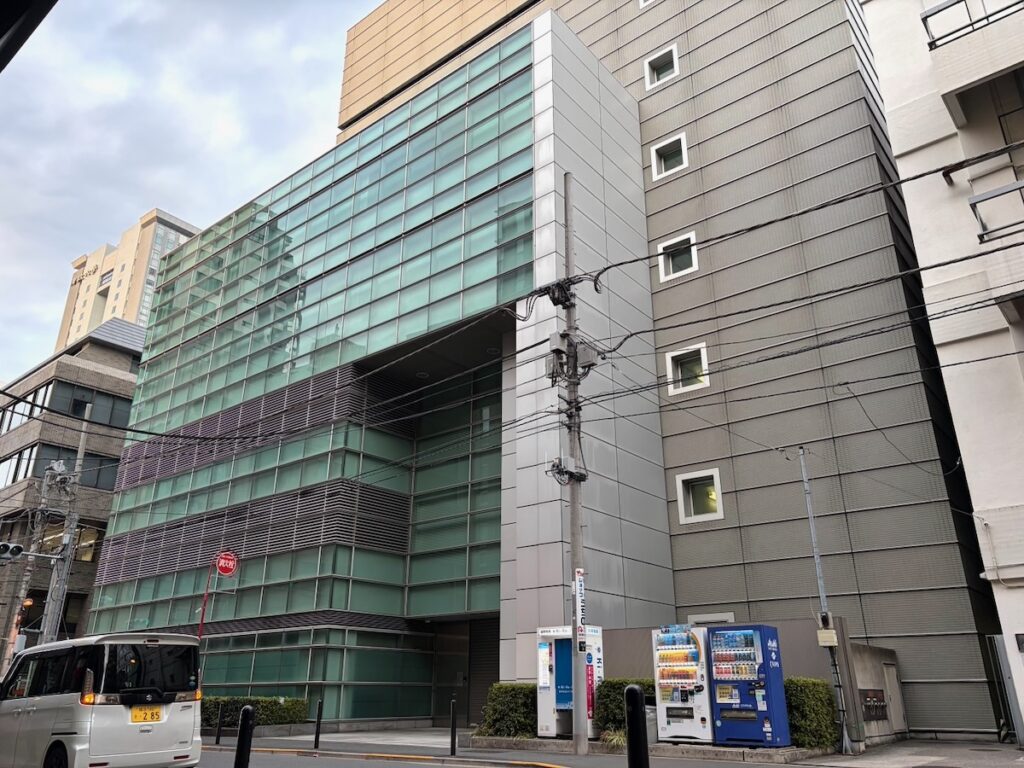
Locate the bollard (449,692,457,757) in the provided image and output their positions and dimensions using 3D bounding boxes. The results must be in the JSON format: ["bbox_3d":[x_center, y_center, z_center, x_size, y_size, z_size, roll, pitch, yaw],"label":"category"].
[{"bbox_3d":[-0.991,5.846,13.083,0.080,0.870,0.080,-17,-28,36],"label":"bollard"}]

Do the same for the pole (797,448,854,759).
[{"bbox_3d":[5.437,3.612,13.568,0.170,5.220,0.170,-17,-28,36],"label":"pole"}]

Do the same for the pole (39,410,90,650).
[{"bbox_3d":[-16.459,6.342,28.268,0.420,11.840,0.420,-18,-26,35],"label":"pole"}]

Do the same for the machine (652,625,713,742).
[{"bbox_3d":[3.177,5.331,13.677,1.020,1.840,0.690,-17,-28,36],"label":"machine"}]

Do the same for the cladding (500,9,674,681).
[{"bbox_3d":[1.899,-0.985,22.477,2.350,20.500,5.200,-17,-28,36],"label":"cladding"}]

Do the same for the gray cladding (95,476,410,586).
[{"bbox_3d":[-10.348,6.023,28.657,15.550,1.960,2.800,-17,-28,36],"label":"gray cladding"}]

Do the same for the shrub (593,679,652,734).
[{"bbox_3d":[2.409,6.067,14.312,1.450,1.040,0.950,-17,-28,36],"label":"shrub"}]

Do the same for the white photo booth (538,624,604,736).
[{"bbox_3d":[1.141,5.784,14.895,1.140,2.000,0.600,-17,-28,36],"label":"white photo booth"}]

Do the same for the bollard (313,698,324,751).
[{"bbox_3d":[-3.750,6.617,14.956,0.080,0.870,0.080,-17,-28,36],"label":"bollard"}]

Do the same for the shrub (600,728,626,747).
[{"bbox_3d":[1.764,6.087,13.271,0.400,0.300,0.330,-17,-28,36],"label":"shrub"}]

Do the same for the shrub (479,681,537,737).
[{"bbox_3d":[0.262,6.638,15.676,1.650,1.030,1.000,-17,-28,36],"label":"shrub"}]

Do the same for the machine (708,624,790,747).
[{"bbox_3d":[3.991,5.107,13.043,1.010,1.830,0.690,-17,-28,36],"label":"machine"}]

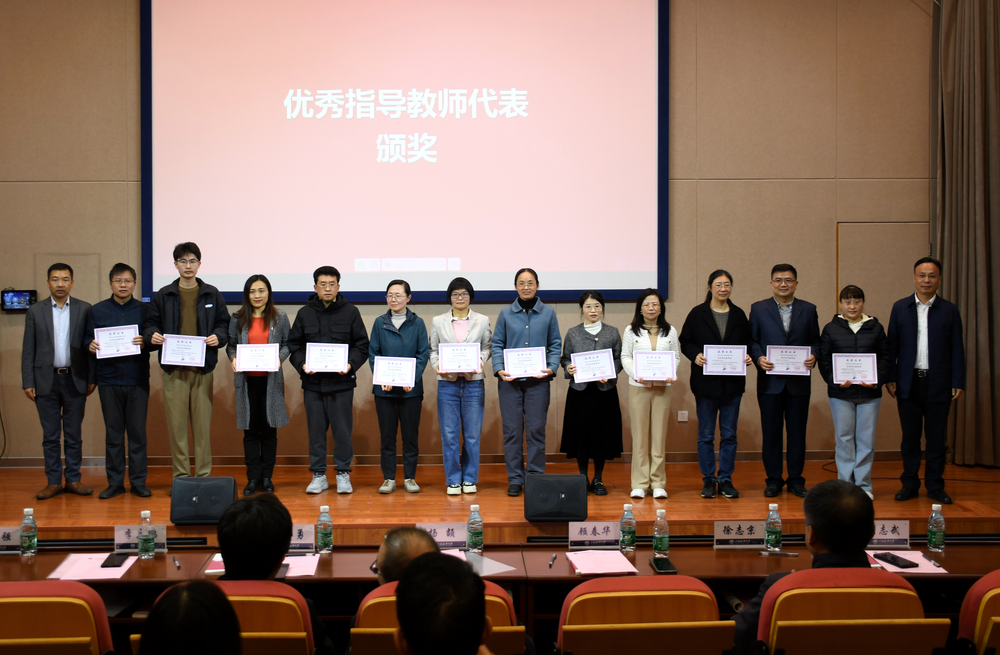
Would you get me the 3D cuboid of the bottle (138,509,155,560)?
[{"bbox_3d":[-1.365,0.798,3.648,0.062,0.177,0.062,0,1,-1],"label":"bottle"}]

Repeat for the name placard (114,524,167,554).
[{"bbox_3d":[-1.392,0.819,3.660,0.203,0.104,0.050,0,1,0],"label":"name placard"}]

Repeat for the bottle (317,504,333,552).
[{"bbox_3d":[-0.666,0.766,3.600,0.059,0.174,0.059,0,0,0],"label":"bottle"}]

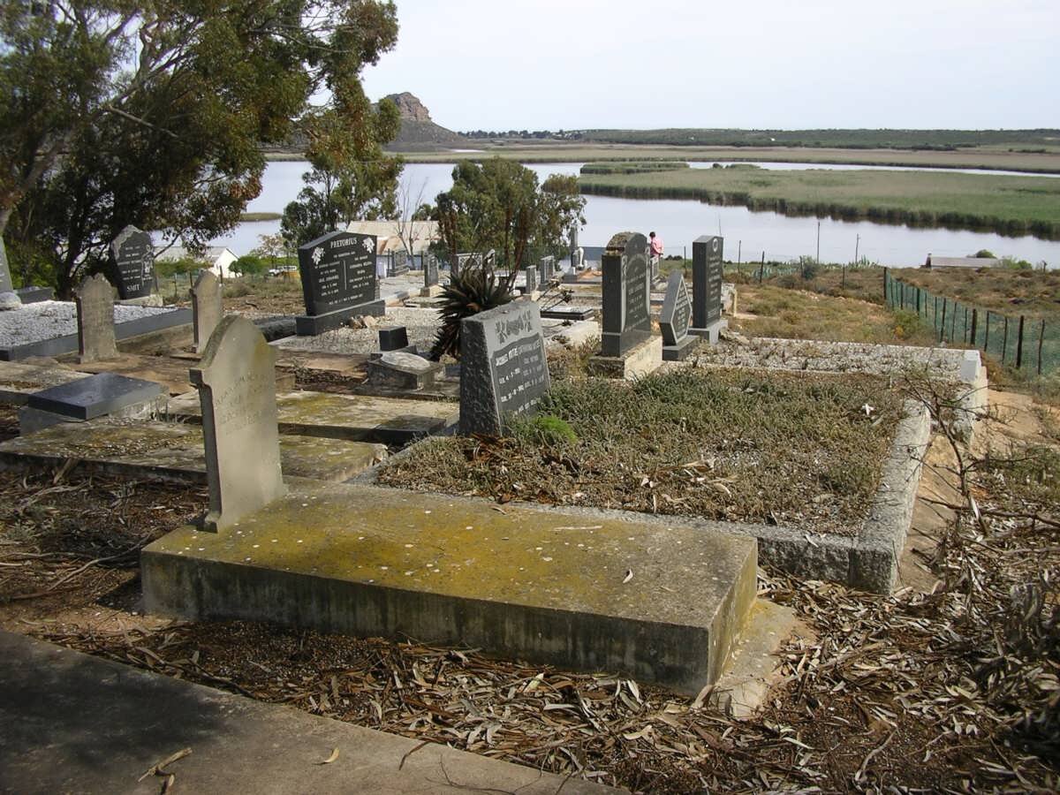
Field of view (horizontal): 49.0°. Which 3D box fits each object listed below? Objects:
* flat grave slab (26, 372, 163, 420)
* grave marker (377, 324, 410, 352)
[{"bbox_3d":[-2.632,-0.016,7.105,0.435,0.075,0.710,11,15,18],"label":"flat grave slab"},{"bbox_3d":[-1.161,-0.522,10.044,0.113,0.185,0.309,-1,11,21],"label":"grave marker"}]

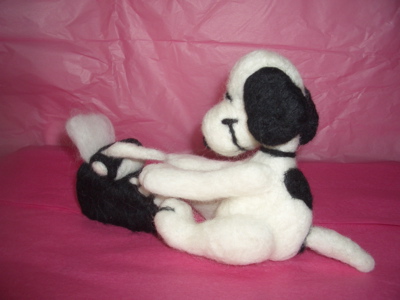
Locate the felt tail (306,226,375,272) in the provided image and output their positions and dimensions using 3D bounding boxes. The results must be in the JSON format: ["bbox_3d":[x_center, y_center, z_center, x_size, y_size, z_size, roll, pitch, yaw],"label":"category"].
[{"bbox_3d":[0.110,0.079,0.321,0.054,0.022,0.016,13,21,36],"label":"felt tail"}]

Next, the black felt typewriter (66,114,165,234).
[{"bbox_3d":[-0.067,0.019,0.399,0.088,0.092,0.068,8,19,25],"label":"black felt typewriter"}]

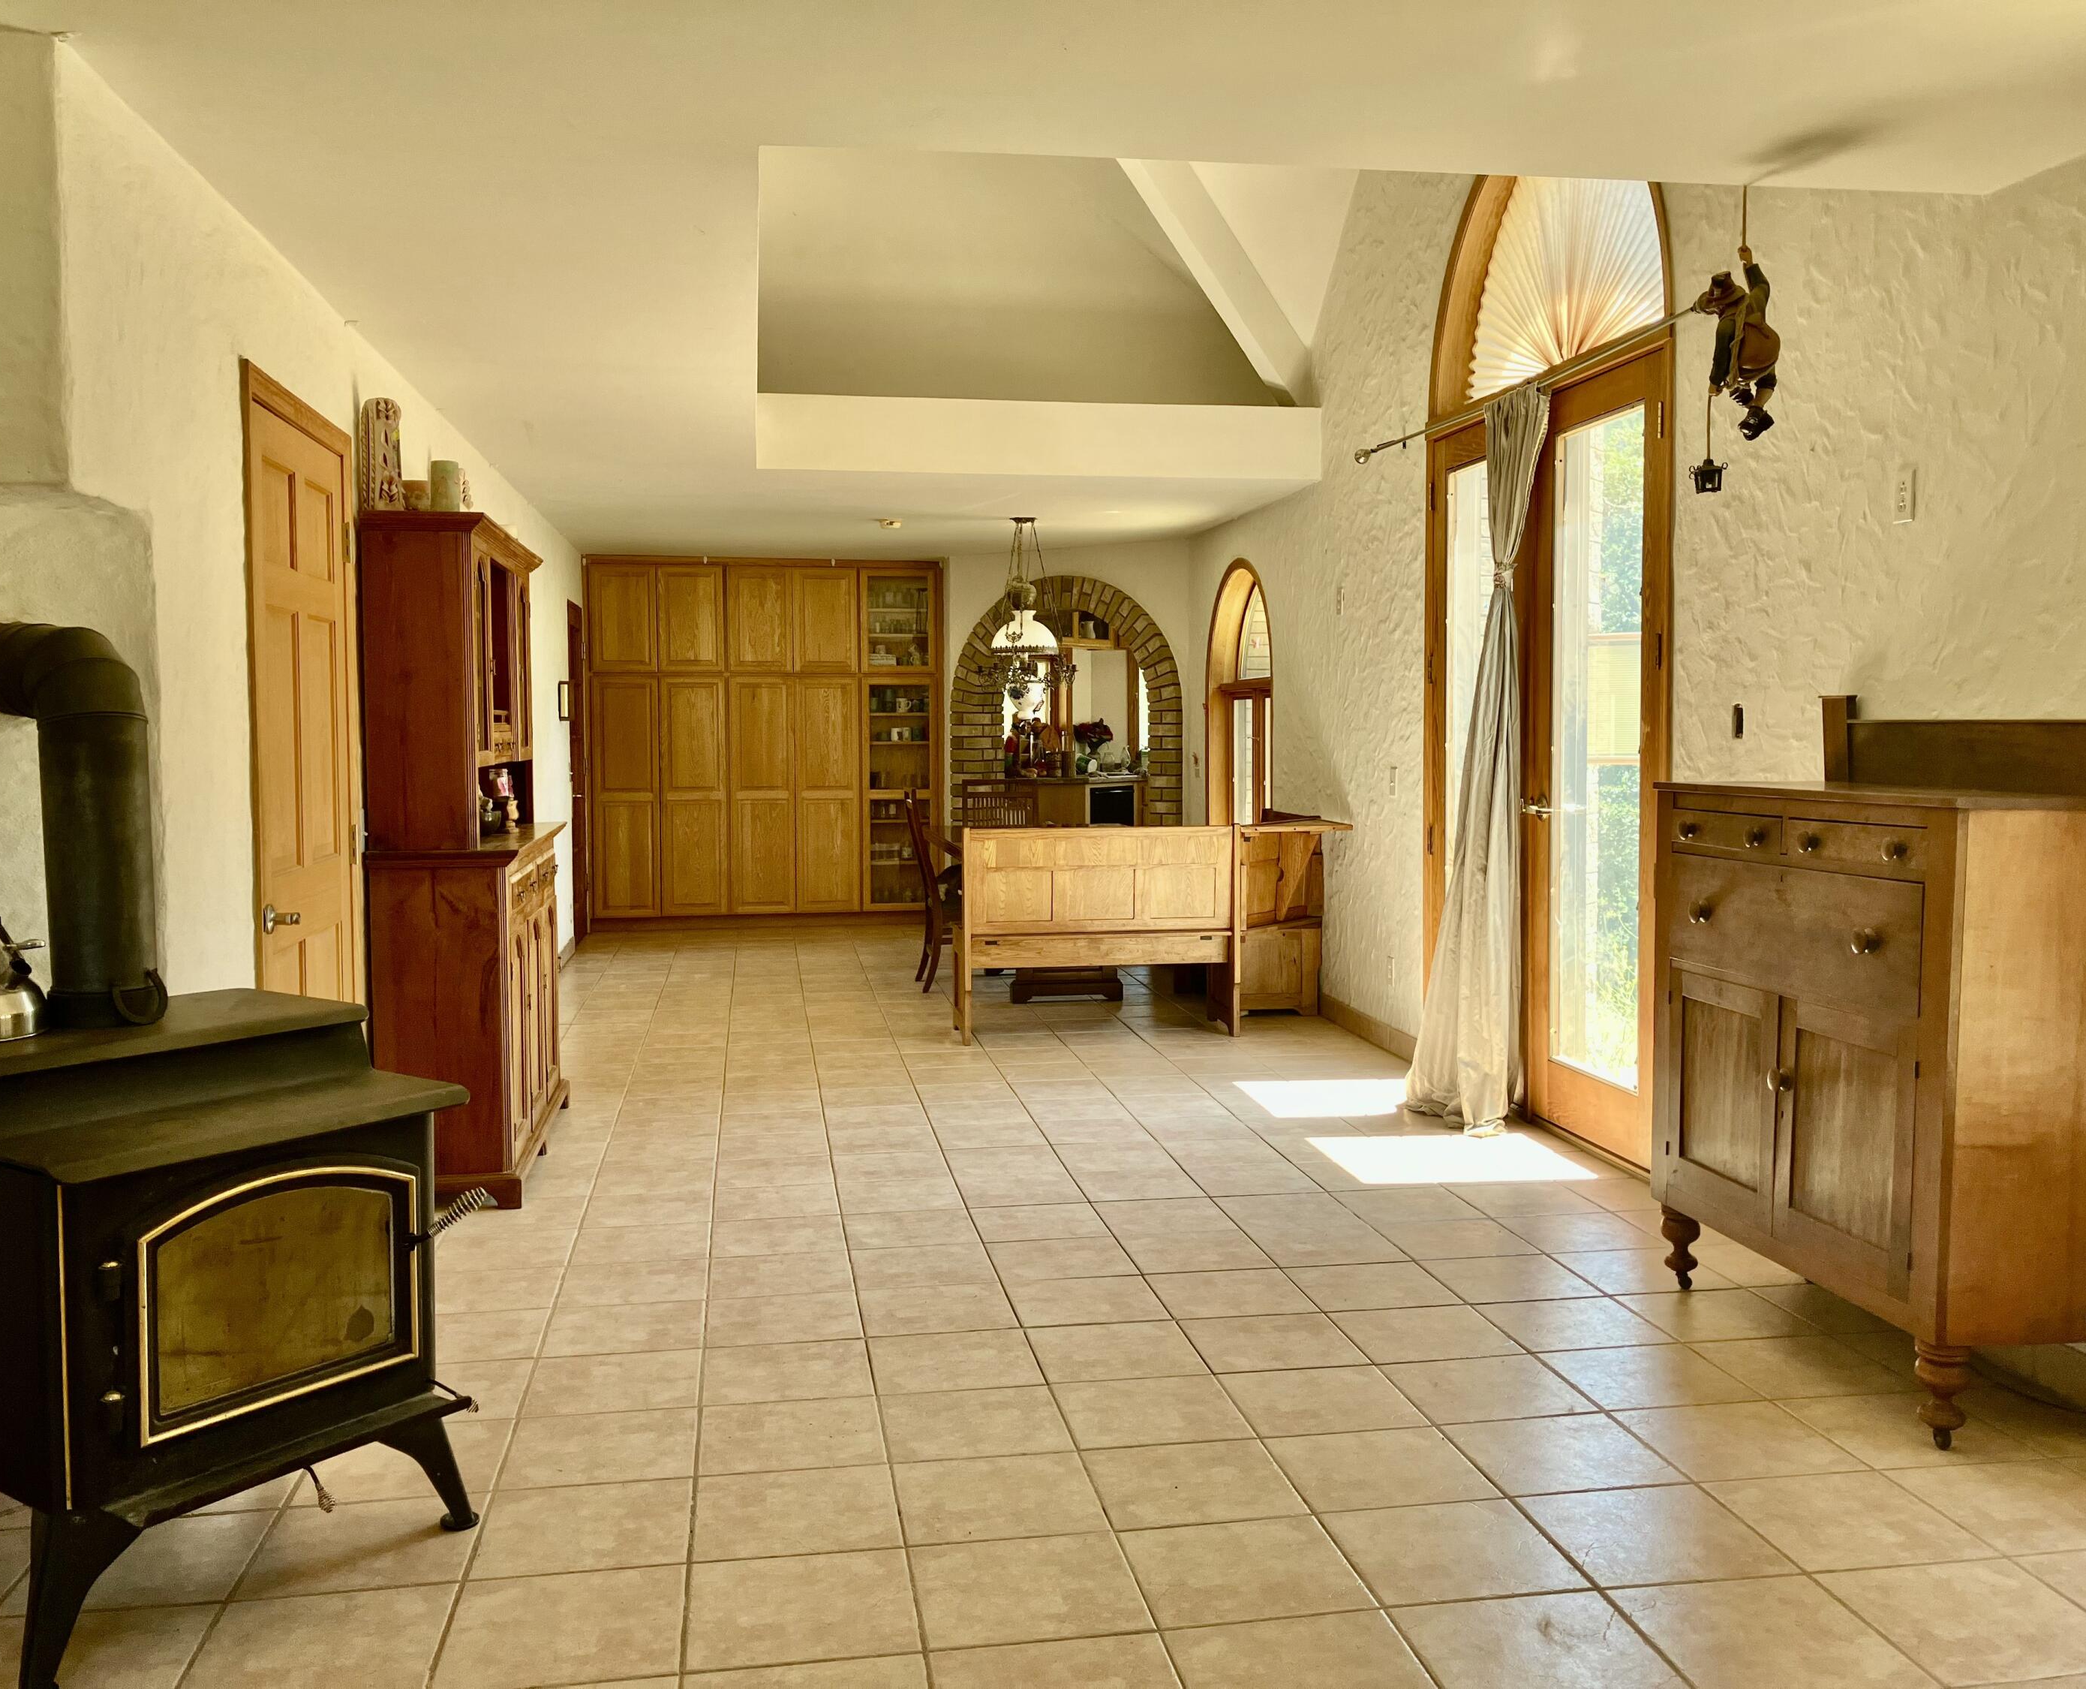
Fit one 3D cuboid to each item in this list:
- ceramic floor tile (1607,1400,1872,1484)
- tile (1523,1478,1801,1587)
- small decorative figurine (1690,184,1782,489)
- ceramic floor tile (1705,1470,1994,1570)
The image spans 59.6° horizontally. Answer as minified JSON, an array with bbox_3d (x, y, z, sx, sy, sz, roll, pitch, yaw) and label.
[{"bbox_3d":[1.238,1.070,3.254,0.320,0.010,0.320,-1,4,-9],"label":"ceramic floor tile"},{"bbox_3d":[0.988,1.125,2.959,0.332,0.011,0.326,-1,4,-9],"label":"tile"},{"bbox_3d":[1.409,-1.019,3.703,0.140,0.610,0.160,-3,5,-33],"label":"small decorative figurine"},{"bbox_3d":[1.290,1.091,2.931,0.320,0.010,0.320,-1,4,-9],"label":"ceramic floor tile"}]

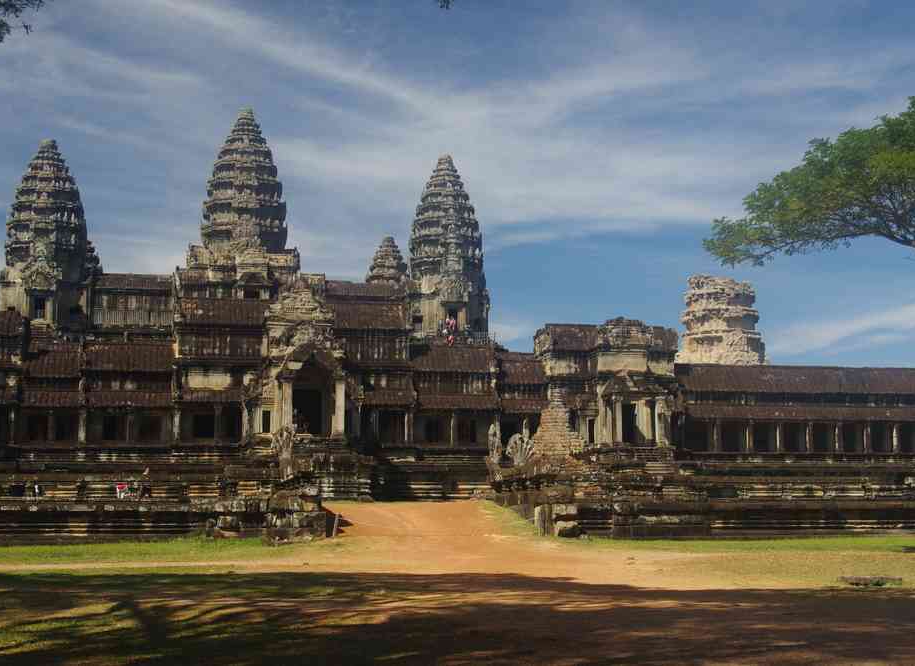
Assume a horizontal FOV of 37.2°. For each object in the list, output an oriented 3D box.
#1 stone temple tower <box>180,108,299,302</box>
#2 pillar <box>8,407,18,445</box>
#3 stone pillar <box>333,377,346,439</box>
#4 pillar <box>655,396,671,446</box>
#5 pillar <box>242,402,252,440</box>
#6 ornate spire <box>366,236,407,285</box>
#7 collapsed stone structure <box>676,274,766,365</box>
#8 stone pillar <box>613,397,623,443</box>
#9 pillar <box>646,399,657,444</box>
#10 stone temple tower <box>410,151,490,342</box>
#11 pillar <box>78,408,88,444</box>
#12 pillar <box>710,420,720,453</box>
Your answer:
[{"bbox_3d":[-30.086,-17.739,192.963,14.800,29.120,14.800,1,-8,-12],"label":"stone temple tower"},{"bbox_3d":[-32.134,6.692,98.401,0.600,2.750,0.600,1,-8,-12],"label":"pillar"},{"bbox_3d":[-7.017,4.430,80.844,0.620,3.440,0.620,1,-8,-11],"label":"stone pillar"},{"bbox_3d":[15.421,6.671,102.274,0.950,3.800,0.900,1,-8,-12],"label":"pillar"},{"bbox_3d":[-15.390,6.431,99.403,0.650,3.000,0.650,1,-8,-12],"label":"pillar"},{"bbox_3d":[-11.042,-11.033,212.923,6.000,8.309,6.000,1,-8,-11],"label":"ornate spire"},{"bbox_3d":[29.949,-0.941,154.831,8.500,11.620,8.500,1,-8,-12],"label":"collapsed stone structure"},{"bbox_3d":[10.001,5.390,84.717,0.470,2.860,0.470,1,-8,-11],"label":"stone pillar"},{"bbox_3d":[14.865,6.796,104.181,0.700,3.560,0.700,1,-8,-12],"label":"pillar"},{"bbox_3d":[-1.433,-10.509,169.078,9.600,23.015,9.600,1,-8,-11],"label":"stone temple tower"},{"bbox_3d":[-23.787,5.947,86.472,0.530,2.281,0.530,1,-8,-11],"label":"pillar"},{"bbox_3d":[18.176,7.193,95.415,0.460,2.378,0.460,1,-8,-11],"label":"pillar"}]

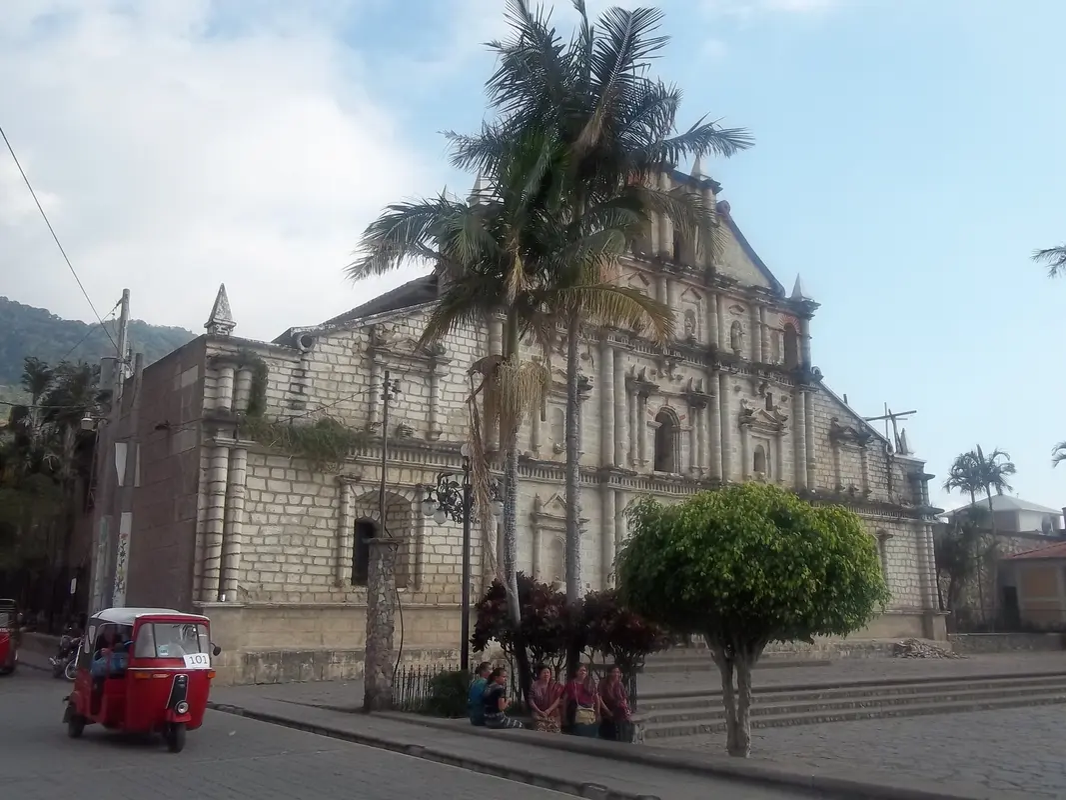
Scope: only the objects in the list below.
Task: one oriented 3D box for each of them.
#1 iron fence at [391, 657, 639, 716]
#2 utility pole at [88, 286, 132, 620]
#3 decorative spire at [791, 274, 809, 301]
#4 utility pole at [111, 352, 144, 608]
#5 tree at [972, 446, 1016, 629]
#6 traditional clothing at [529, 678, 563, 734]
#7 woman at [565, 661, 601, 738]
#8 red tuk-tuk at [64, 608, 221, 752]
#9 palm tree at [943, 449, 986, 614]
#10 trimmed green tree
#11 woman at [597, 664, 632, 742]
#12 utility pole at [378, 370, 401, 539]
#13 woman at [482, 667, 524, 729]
[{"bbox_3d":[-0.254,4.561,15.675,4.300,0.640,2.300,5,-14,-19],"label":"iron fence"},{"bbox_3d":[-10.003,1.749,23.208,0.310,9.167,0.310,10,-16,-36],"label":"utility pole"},{"bbox_3d":[8.937,-3.707,32.902,0.540,1.080,0.540,9,-15,-33],"label":"decorative spire"},{"bbox_3d":[-8.959,2.433,21.714,0.300,7.176,0.300,10,-16,-36],"label":"utility pole"},{"bbox_3d":[18.033,5.358,38.226,2.000,7.270,2.000,-5,-13,23],"label":"tree"},{"bbox_3d":[0.203,4.249,13.508,0.500,0.820,0.580,2,-12,-7],"label":"traditional clothing"},{"bbox_3d":[0.681,4.063,13.152,0.460,1.028,0.620,3,-13,-12],"label":"woman"},{"bbox_3d":[-5.002,3.611,12.936,1.300,1.700,2.620,10,-16,-39],"label":"red tuk-tuk"},{"bbox_3d":[17.276,5.484,38.552,1.950,7.176,1.950,-5,-13,23],"label":"palm tree"},{"bbox_3d":[2.672,2.600,11.827,3.250,3.194,3.100,0,-13,0],"label":"trimmed green tree"},{"bbox_3d":[1.161,4.253,13.721,0.480,1.090,0.680,4,-13,-17],"label":"woman"},{"bbox_3d":[-2.328,0.835,15.719,0.200,2.666,0.160,10,-16,-36],"label":"utility pole"},{"bbox_3d":[-0.315,3.897,12.472,0.700,0.987,0.450,5,-14,-22],"label":"woman"}]

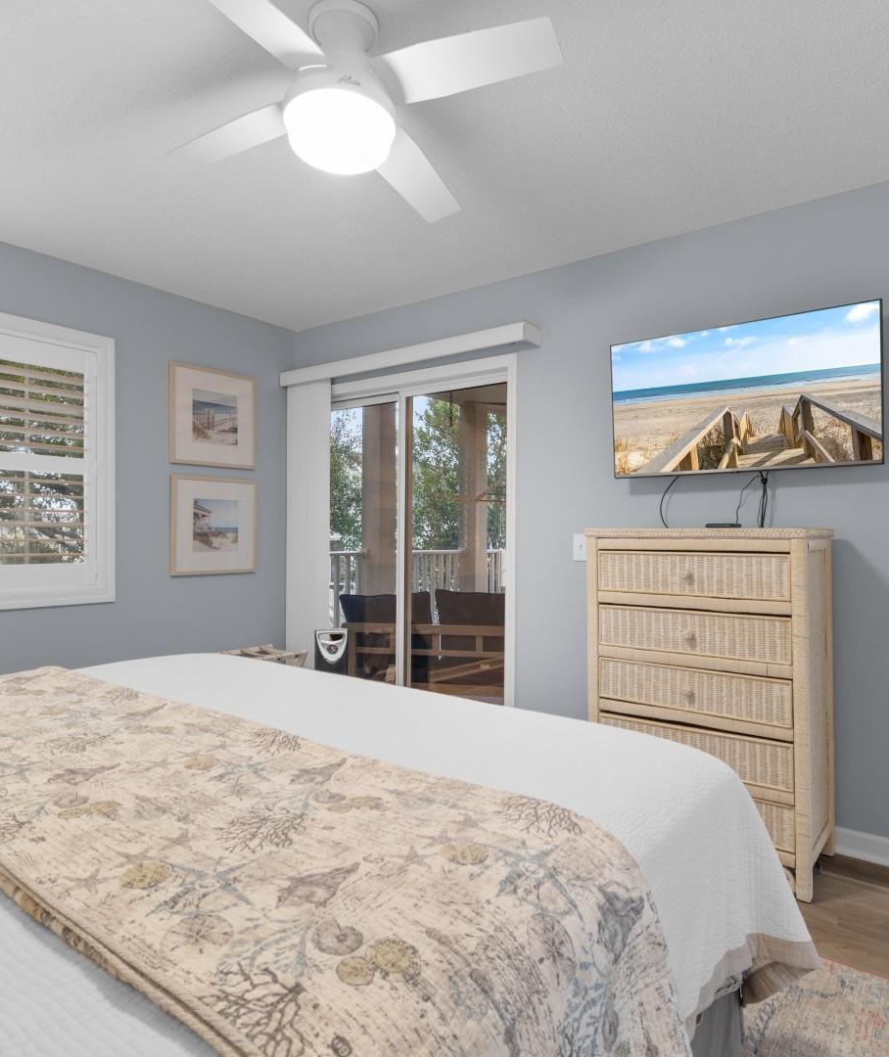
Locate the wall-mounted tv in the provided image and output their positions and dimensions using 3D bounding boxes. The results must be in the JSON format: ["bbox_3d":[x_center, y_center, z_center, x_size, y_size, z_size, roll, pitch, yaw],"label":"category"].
[{"bbox_3d":[1.131,-0.501,2.570,0.970,0.565,0.065,0,5,36],"label":"wall-mounted tv"}]

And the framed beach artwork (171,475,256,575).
[{"bbox_3d":[-1.259,-0.014,3.657,0.026,0.532,0.520,0,0,39],"label":"framed beach artwork"}]

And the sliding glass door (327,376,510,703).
[{"bbox_3d":[-0.215,0.205,3.635,1.380,2.000,0.100,0,0,34],"label":"sliding glass door"}]

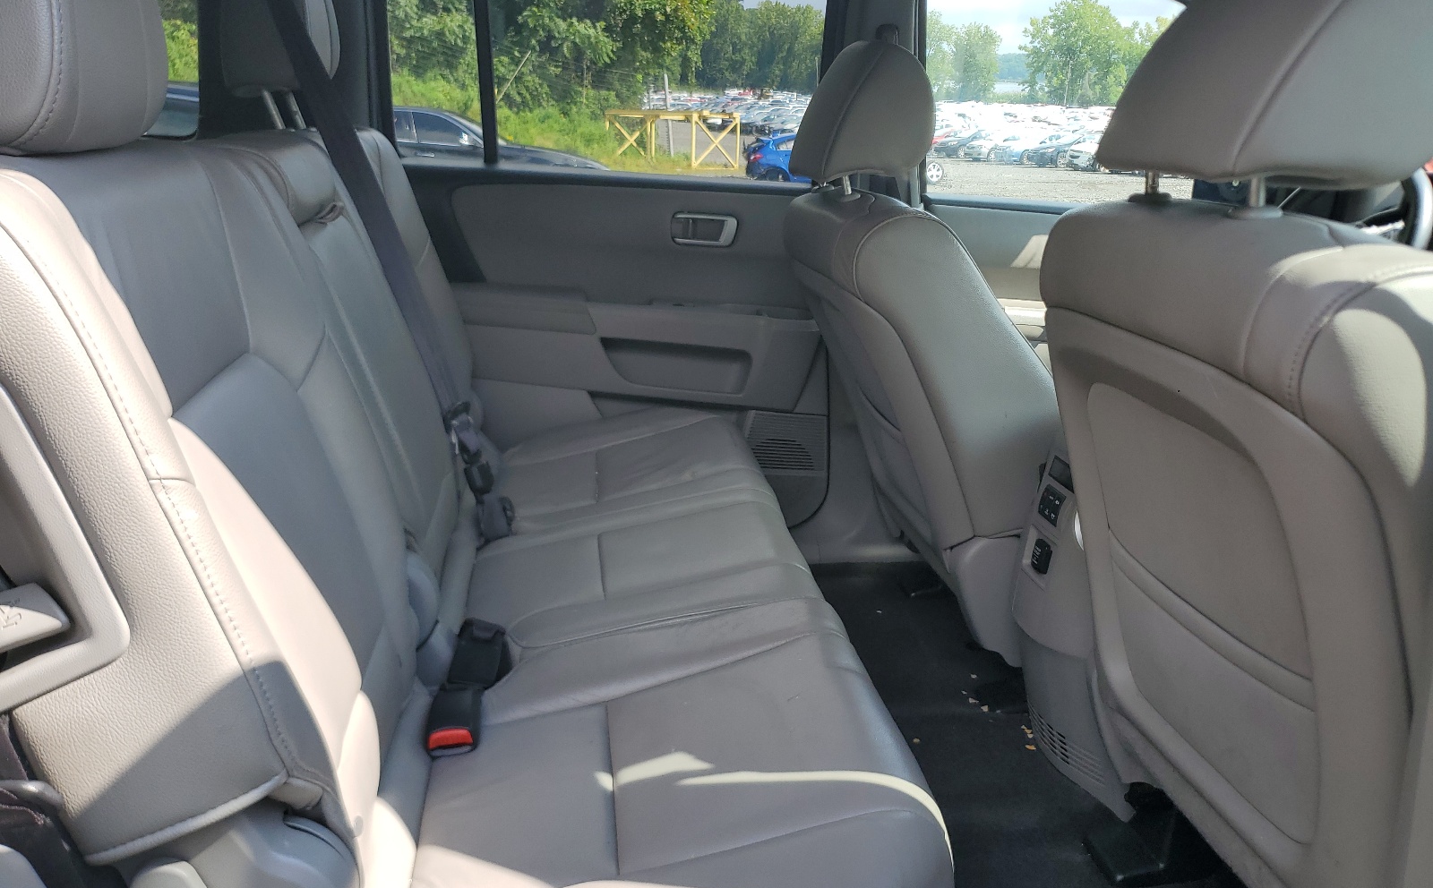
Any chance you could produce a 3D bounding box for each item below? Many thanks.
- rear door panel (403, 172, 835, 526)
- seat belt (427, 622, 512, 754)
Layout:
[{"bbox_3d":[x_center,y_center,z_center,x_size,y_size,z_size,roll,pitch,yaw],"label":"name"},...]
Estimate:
[{"bbox_3d":[-0.177,-0.161,2.010,0.840,0.690,0.120,1,18,-8],"label":"rear door panel"},{"bbox_3d":[-0.229,0.224,0.990,0.058,0.050,0.180,1,18,-8],"label":"seat belt"}]

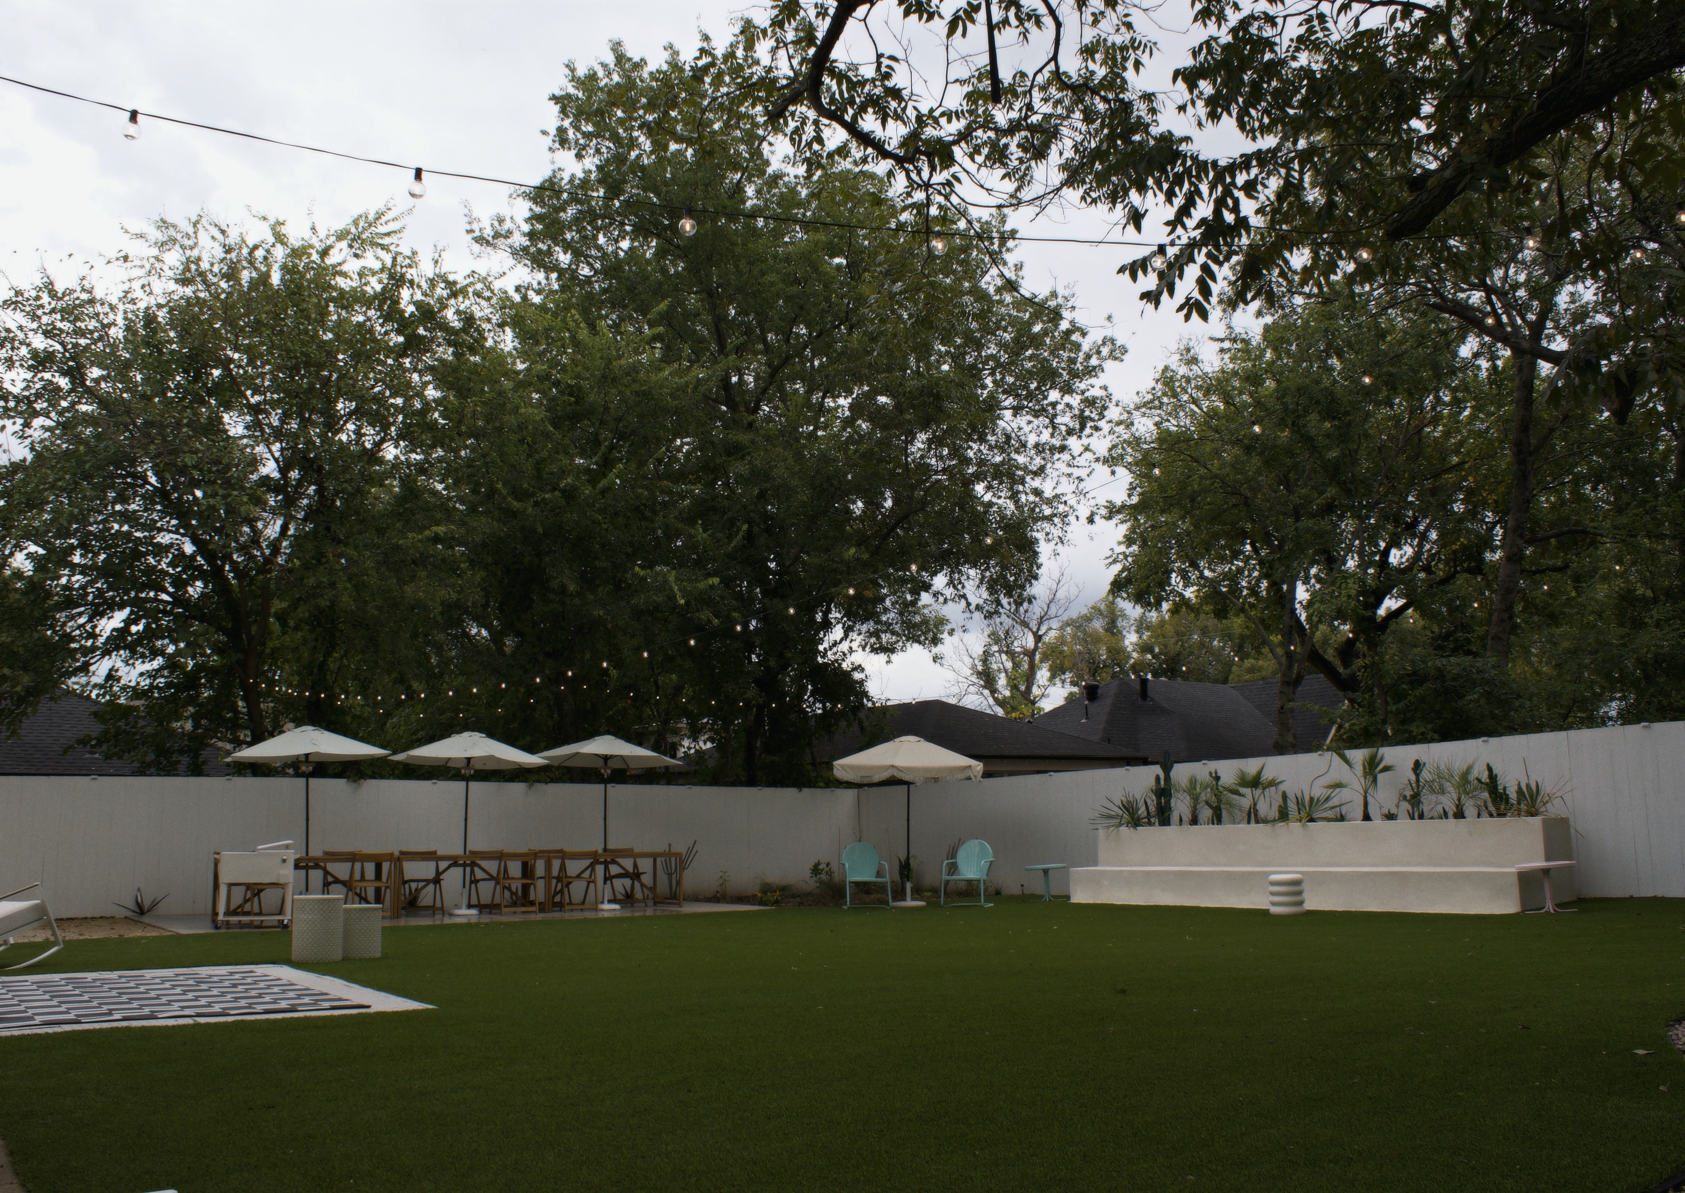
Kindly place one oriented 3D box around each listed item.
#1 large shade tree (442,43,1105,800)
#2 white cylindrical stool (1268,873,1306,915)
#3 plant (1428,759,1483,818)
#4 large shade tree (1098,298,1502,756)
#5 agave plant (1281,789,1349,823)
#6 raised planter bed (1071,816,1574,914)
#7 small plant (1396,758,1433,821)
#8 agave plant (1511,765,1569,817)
[{"bbox_3d":[-1.114,-2.794,24.271,11.702,15.836,11.117,-2,-9,0],"label":"large shade tree"},{"bbox_3d":[4.892,3.277,14.796,0.396,0.452,0.396,-2,-9,0],"label":"white cylindrical stool"},{"bbox_3d":[6.777,2.122,14.862,0.576,0.666,0.576,7,-12,-41],"label":"plant"},{"bbox_3d":[7.863,-0.266,22.805,6.341,9.889,6.341,-2,-9,0],"label":"large shade tree"},{"bbox_3d":[5.708,2.528,16.226,0.755,0.406,0.755,7,-12,-41],"label":"agave plant"},{"bbox_3d":[5.411,3.161,15.919,1.515,0.958,5.843,7,-12,-41],"label":"raised planter bed"},{"bbox_3d":[6.849,2.313,16.084,0.330,0.750,0.370,6,-12,-38],"label":"small plant"},{"bbox_3d":[7.397,2.065,14.251,0.566,0.550,0.566,7,-12,-41],"label":"agave plant"}]

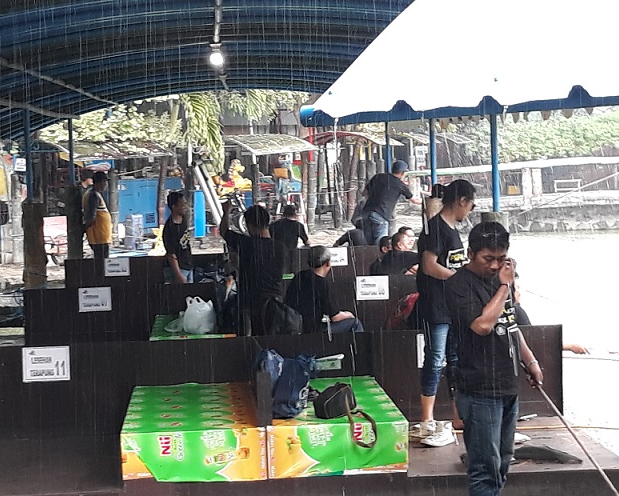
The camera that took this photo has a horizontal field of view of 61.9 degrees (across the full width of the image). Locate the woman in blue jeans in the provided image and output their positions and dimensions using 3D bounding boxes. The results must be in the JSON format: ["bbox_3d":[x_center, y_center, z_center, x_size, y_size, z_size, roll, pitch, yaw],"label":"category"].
[{"bbox_3d":[0.783,0.384,3.043,0.370,1.552,0.440,1,9,12],"label":"woman in blue jeans"}]

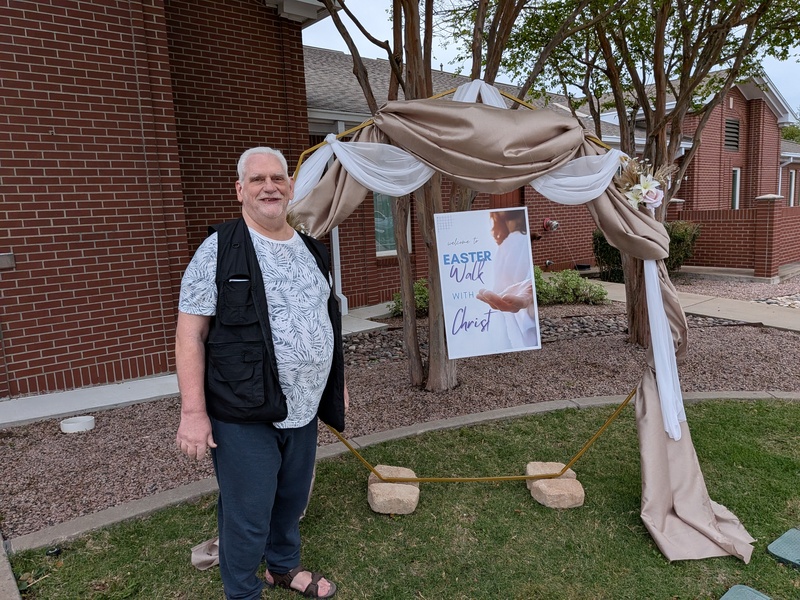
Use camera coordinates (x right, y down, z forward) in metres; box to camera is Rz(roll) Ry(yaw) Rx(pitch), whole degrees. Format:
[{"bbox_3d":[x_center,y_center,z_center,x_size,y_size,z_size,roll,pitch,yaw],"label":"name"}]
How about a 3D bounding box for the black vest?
[{"bbox_3d":[-0.460,0.075,2.030,0.520,0.750,0.410,-10,11,-42],"label":"black vest"}]

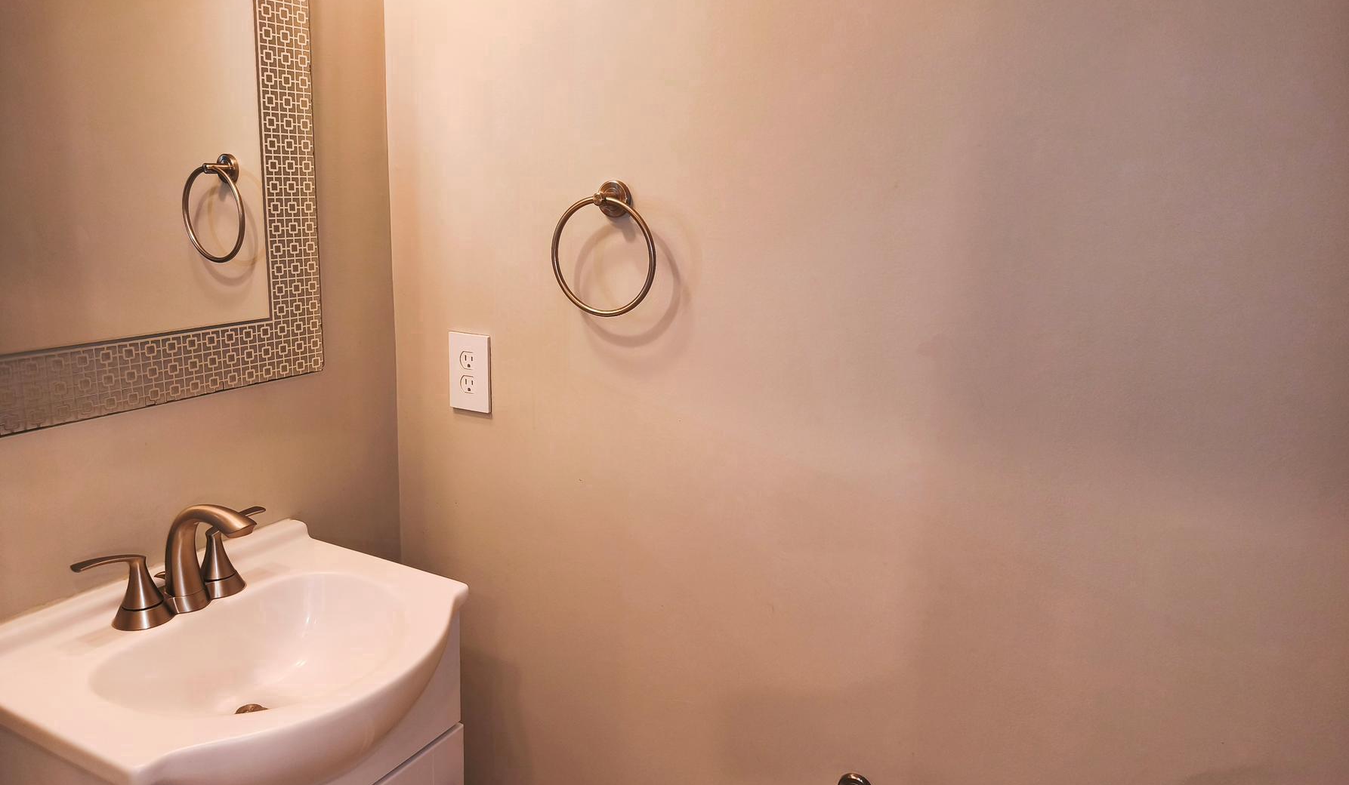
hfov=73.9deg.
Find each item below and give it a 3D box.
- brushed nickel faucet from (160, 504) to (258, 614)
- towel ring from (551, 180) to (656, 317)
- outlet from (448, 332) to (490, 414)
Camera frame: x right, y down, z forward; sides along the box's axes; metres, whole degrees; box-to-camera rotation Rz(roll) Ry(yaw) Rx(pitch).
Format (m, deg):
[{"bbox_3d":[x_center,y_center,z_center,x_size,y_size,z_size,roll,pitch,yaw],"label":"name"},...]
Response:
[{"bbox_3d":[-0.579,0.210,1.117,0.158,0.146,0.046,9,15,25],"label":"brushed nickel faucet"},{"bbox_3d":[-0.095,-0.201,1.257,0.168,0.191,0.053,9,15,25],"label":"towel ring"},{"bbox_3d":[-0.325,-0.033,1.435,0.079,0.124,0.008,9,15,25],"label":"outlet"}]

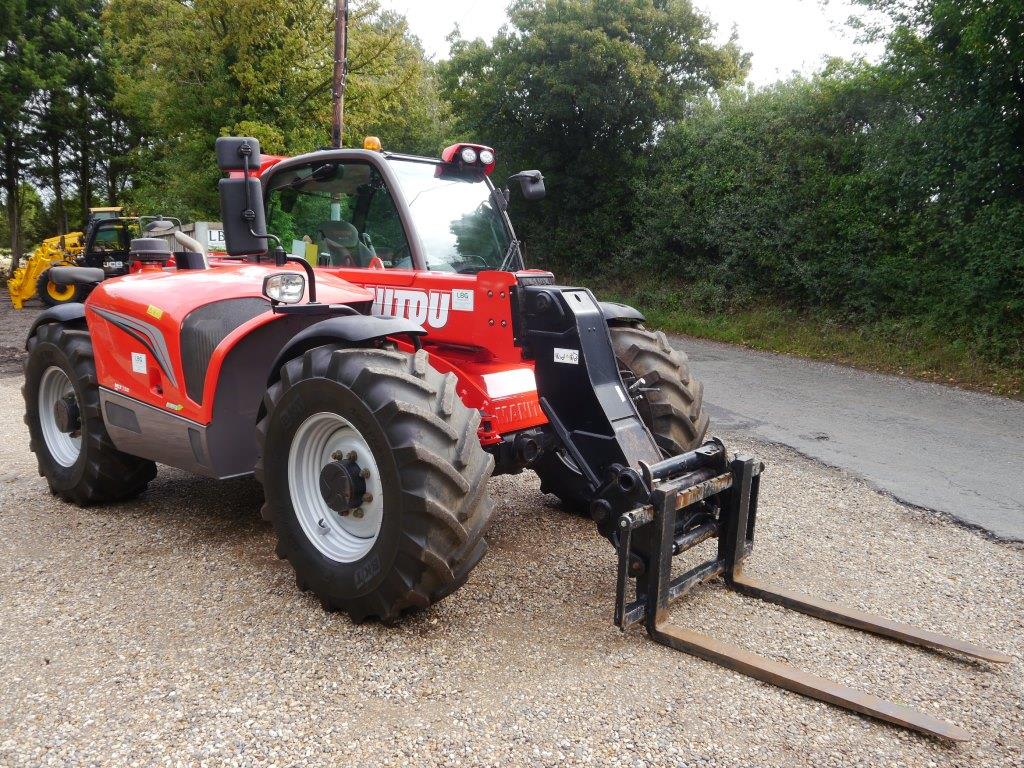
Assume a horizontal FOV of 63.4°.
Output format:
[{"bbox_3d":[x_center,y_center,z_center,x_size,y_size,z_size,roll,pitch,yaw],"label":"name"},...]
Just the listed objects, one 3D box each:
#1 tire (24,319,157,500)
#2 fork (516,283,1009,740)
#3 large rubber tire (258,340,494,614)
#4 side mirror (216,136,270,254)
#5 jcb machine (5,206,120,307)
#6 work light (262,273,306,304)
[{"bbox_3d":[-2.807,0.168,5.530,1.220,1.210,0.460,6,11,39],"label":"tire"},{"bbox_3d":[1.010,0.299,3.610,2.080,1.430,1.250,6,11,39],"label":"fork"},{"bbox_3d":[-0.643,0.407,3.738,1.220,1.210,0.460,6,11,39],"label":"large rubber tire"},{"bbox_3d":[-1.235,-0.856,3.783,0.215,0.540,0.100,-4,9,-22],"label":"side mirror"},{"bbox_3d":[-10.950,-3.270,22.400,4.700,2.550,2.300,-6,10,-33],"label":"jcb machine"},{"bbox_3d":[-1.062,-0.445,3.857,0.100,0.150,0.190,6,11,39],"label":"work light"}]

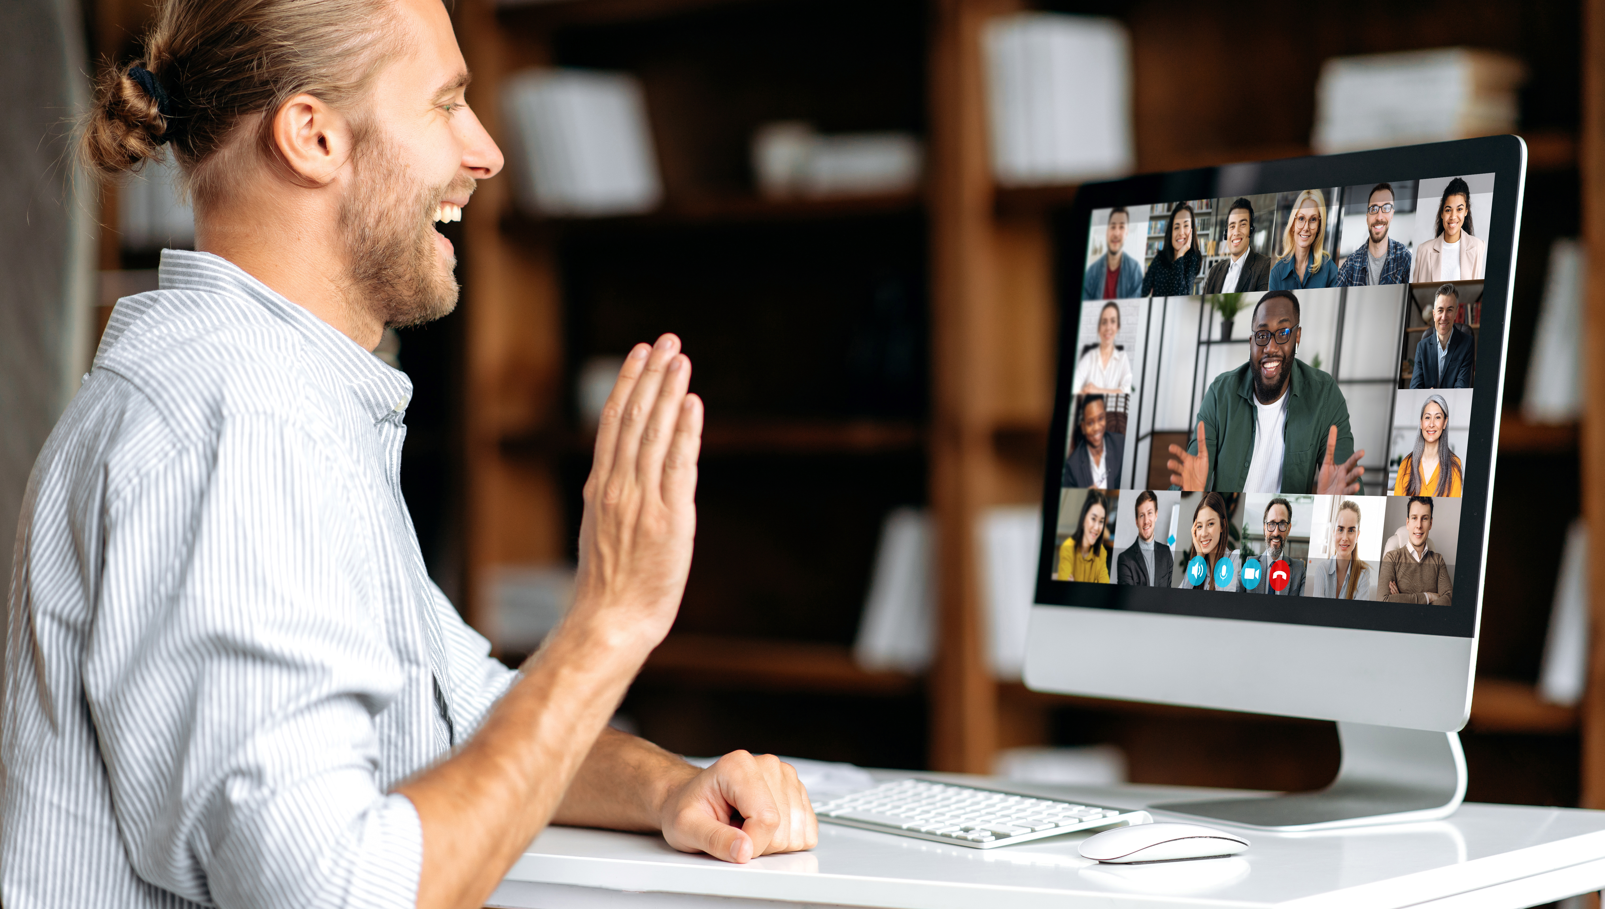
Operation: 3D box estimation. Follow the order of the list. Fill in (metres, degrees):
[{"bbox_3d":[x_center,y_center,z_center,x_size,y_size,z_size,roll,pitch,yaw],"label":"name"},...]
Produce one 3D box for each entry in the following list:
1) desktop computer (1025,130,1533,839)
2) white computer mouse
[{"bbox_3d":[0.343,0.020,2.568,0.172,0.446,0.528,0,0,-27],"label":"desktop computer"},{"bbox_3d":[0.219,0.235,2.292,0.114,0.022,0.057,0,0,-30],"label":"white computer mouse"}]

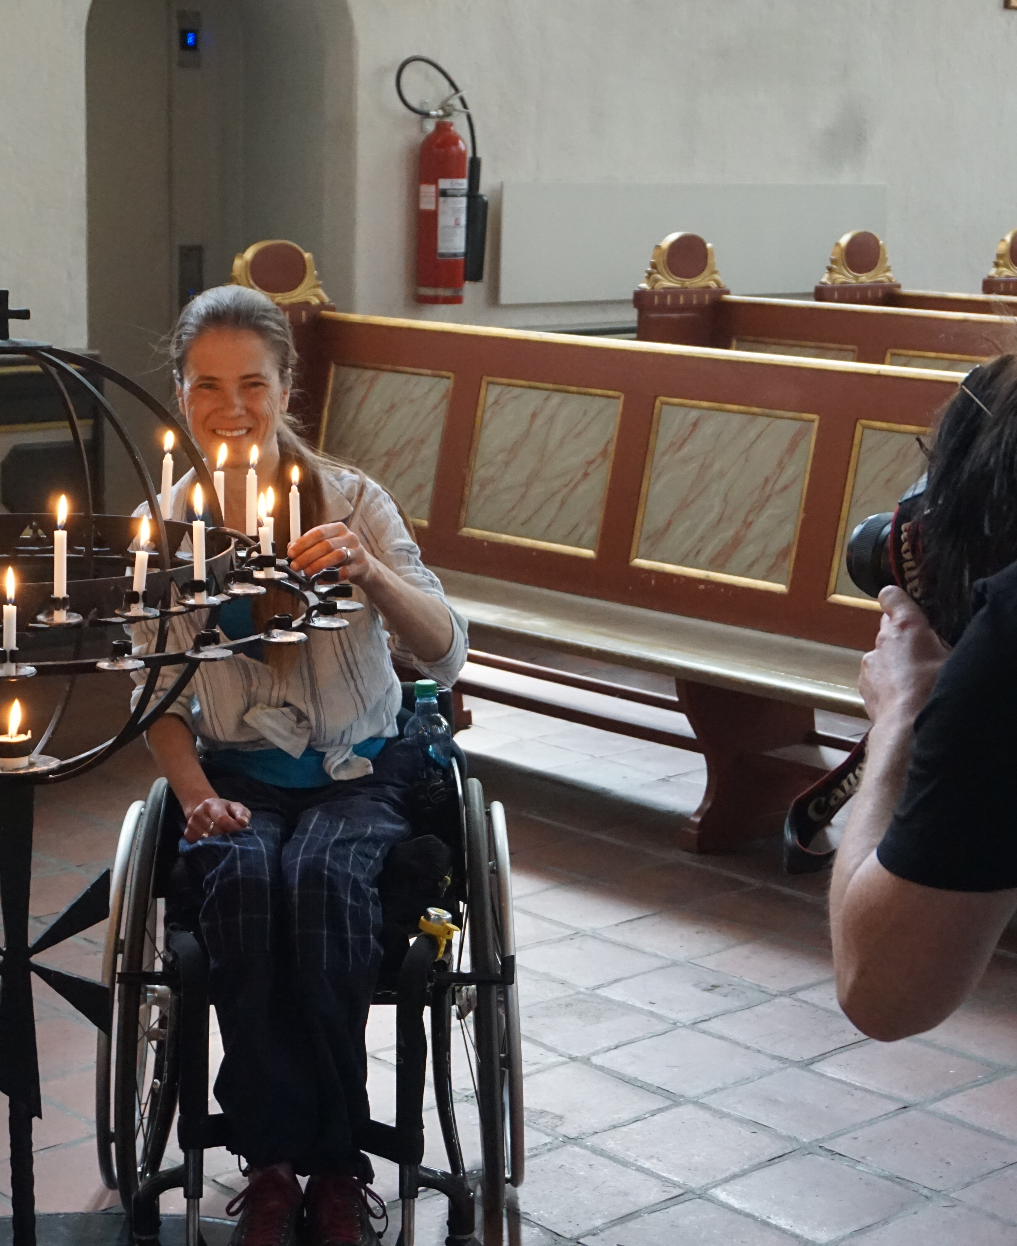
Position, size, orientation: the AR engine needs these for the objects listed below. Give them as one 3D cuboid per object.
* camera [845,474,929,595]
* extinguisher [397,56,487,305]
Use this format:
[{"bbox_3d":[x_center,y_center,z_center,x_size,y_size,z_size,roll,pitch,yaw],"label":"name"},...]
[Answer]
[{"bbox_3d":[0.374,-0.067,2.103,0.142,0.110,0.165,-5,6,-30],"label":"camera"},{"bbox_3d":[-0.215,-1.420,8.021,0.340,0.781,0.175,-8,14,-43],"label":"extinguisher"}]

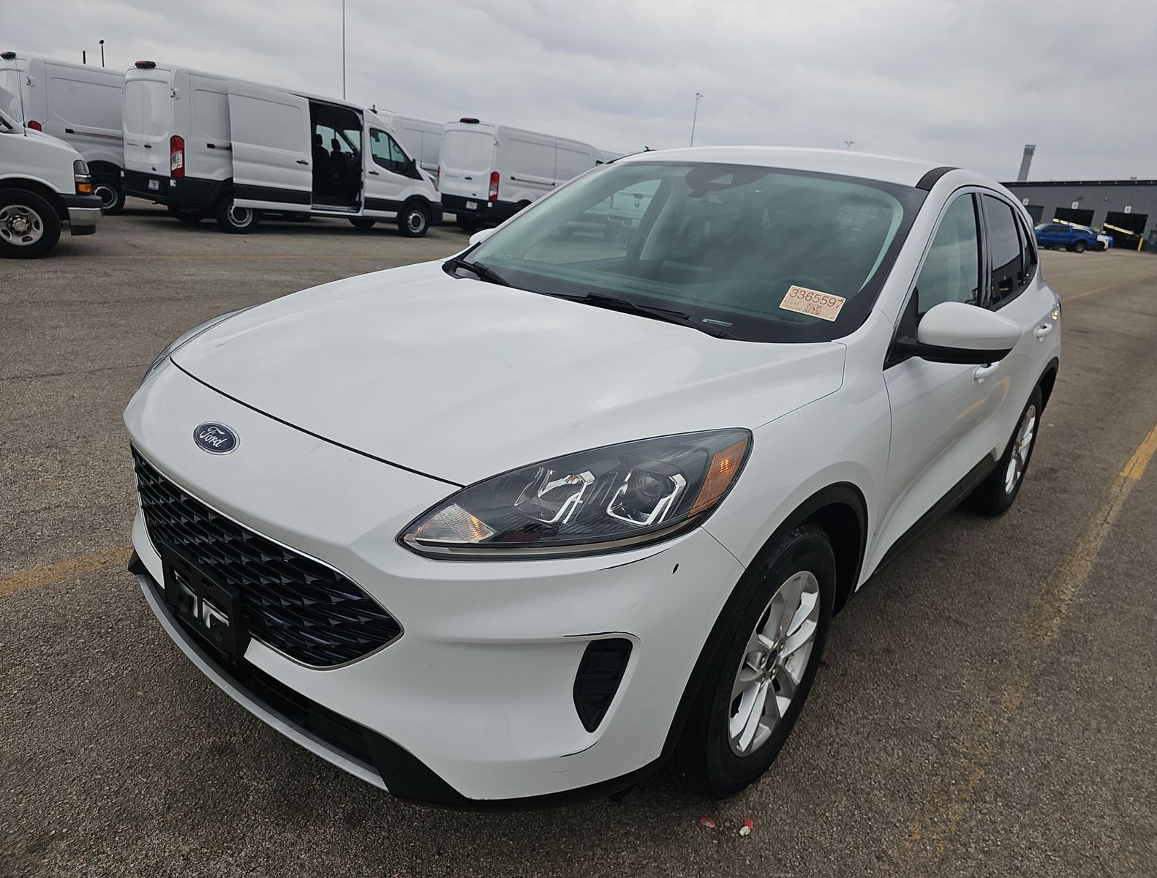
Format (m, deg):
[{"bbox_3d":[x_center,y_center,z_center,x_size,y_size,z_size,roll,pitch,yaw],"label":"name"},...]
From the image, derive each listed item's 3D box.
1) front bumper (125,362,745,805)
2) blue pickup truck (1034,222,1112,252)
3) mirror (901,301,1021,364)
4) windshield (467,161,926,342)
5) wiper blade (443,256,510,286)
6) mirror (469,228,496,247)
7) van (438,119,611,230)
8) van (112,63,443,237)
[{"bbox_3d":[-0.586,0.217,1.828,1.820,0.680,0.630,20,22,36],"label":"front bumper"},{"bbox_3d":[36.204,-15.461,59.500,5.800,1.940,2.030,7,18,3],"label":"blue pickup truck"},{"bbox_3d":[1.046,-0.285,2.119,0.280,0.170,0.170,20,22,36],"label":"mirror"},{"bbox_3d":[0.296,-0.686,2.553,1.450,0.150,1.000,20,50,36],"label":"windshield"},{"bbox_3d":[-0.318,-0.549,2.636,0.070,0.060,0.620,-4,21,-29],"label":"wiper blade"},{"bbox_3d":[-0.379,-0.792,3.219,0.280,0.170,0.170,20,22,36],"label":"mirror"},{"bbox_3d":[-0.754,-6.581,20.324,2.080,2.540,5.980,20,23,37],"label":"van"},{"bbox_3d":[-5.250,-5.295,14.935,2.080,2.540,5.980,20,22,36],"label":"van"}]

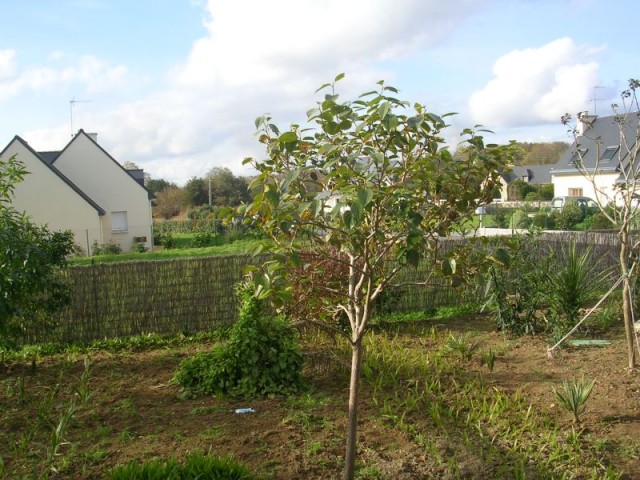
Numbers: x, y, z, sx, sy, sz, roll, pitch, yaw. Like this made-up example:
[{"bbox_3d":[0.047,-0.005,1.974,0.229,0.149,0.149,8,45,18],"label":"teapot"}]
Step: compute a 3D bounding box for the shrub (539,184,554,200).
[{"bbox_3d":[29.014,-6.021,90.000,2.200,2.300,2.000,0,4,18],"label":"shrub"}]

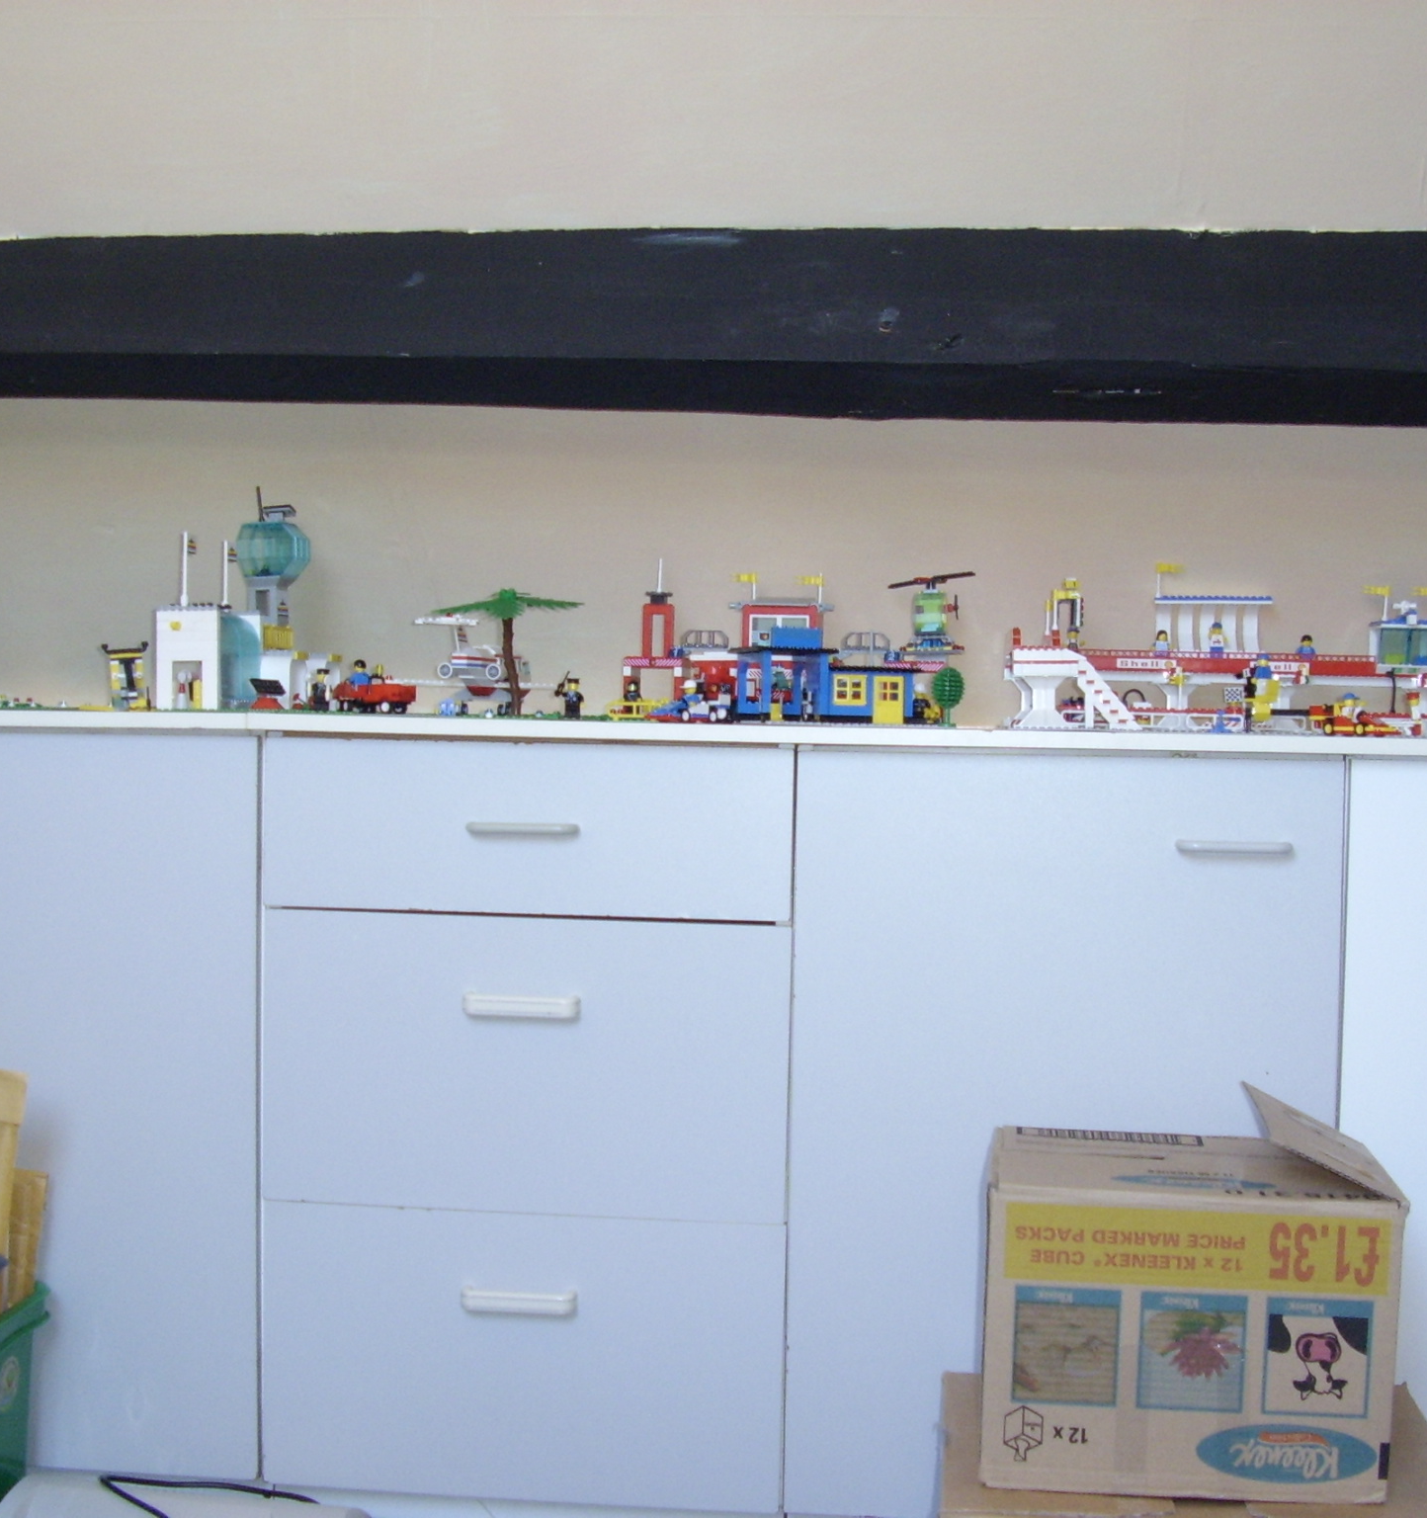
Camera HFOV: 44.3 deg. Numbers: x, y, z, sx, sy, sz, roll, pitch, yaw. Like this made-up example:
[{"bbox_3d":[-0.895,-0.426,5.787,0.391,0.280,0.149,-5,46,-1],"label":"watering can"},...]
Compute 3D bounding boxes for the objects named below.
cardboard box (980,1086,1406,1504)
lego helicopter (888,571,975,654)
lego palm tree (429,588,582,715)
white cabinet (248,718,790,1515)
[{"bbox_3d":[0.407,0.466,1.541,0.335,0.280,0.221,1,2,7],"label":"cardboard box"},{"bbox_3d":[0.237,-0.158,1.900,0.093,0.088,0.115,1,2,7],"label":"lego helicopter"},{"bbox_3d":[-0.218,-0.113,1.850,0.160,0.133,0.150,1,2,5],"label":"lego palm tree"},{"bbox_3d":[-0.167,0.351,1.996,0.532,0.759,0.530,1,2,5],"label":"white cabinet"}]

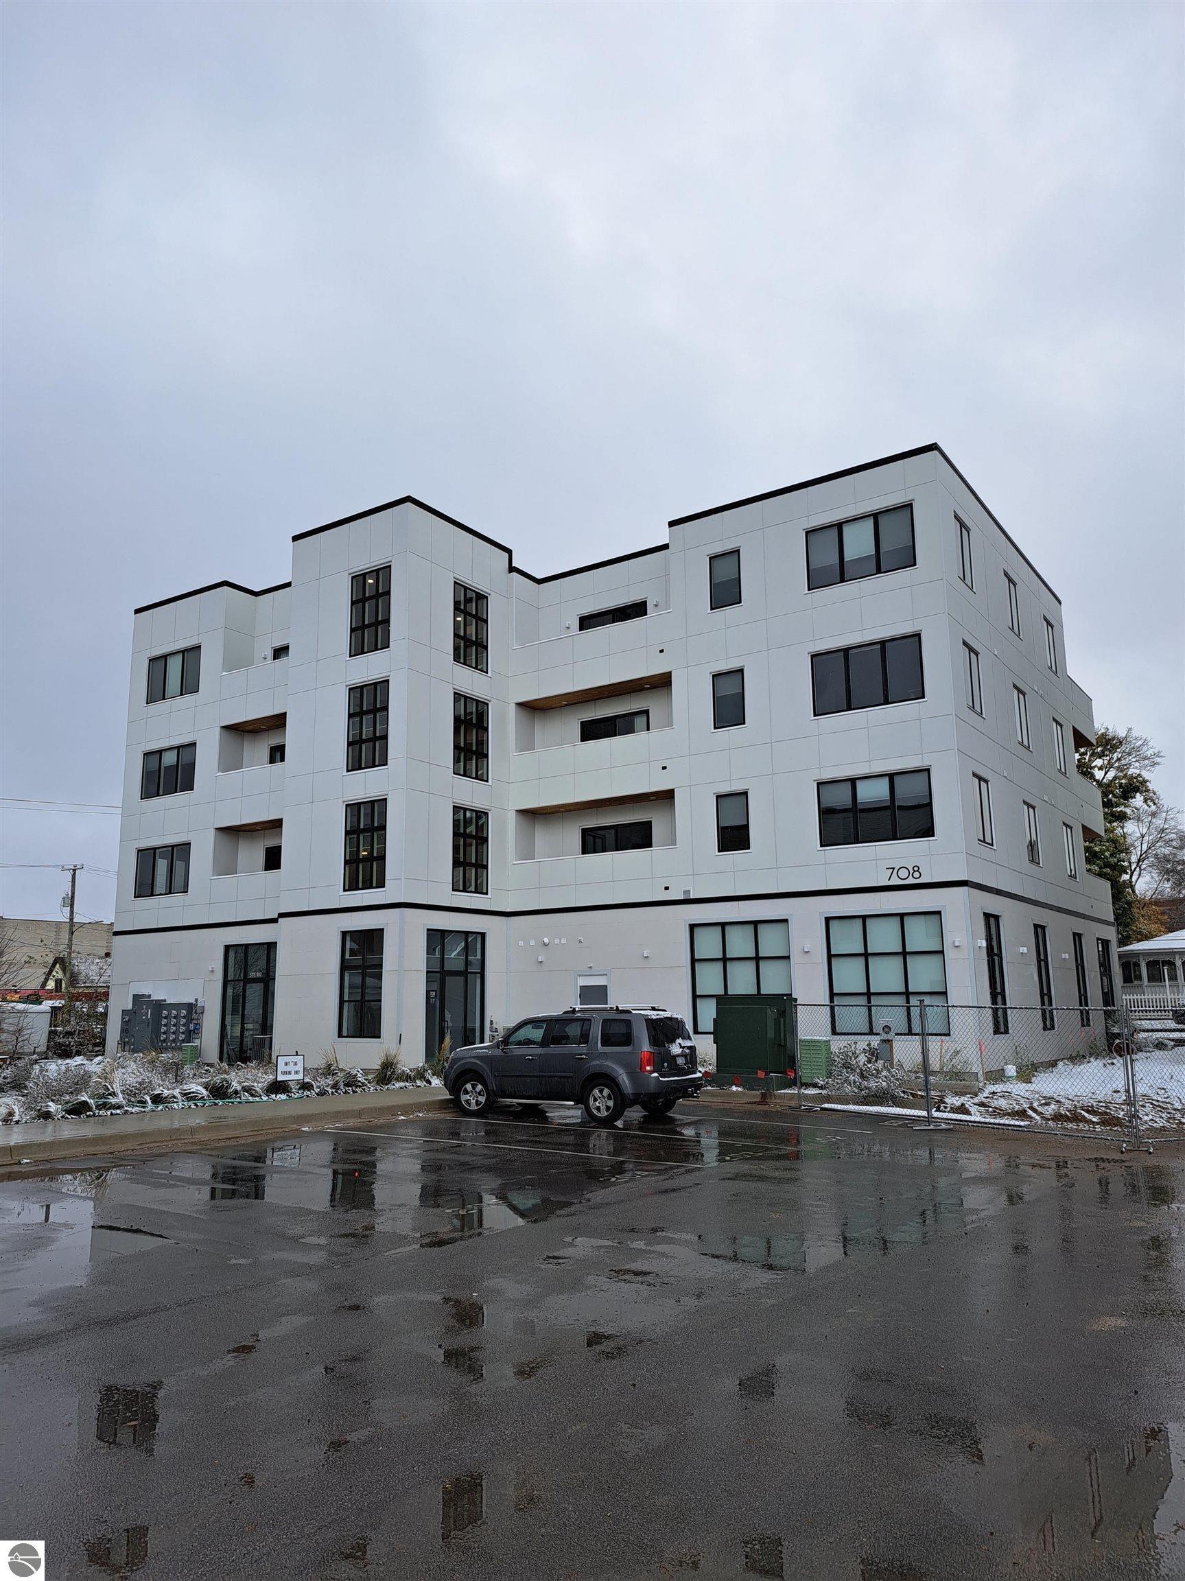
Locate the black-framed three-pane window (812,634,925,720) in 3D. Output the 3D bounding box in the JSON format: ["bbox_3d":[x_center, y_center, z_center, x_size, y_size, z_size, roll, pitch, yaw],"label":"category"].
[{"bbox_3d":[6.432,-2.667,25.663,2.686,1.543,0.150,-8,-13,34],"label":"black-framed three-pane window"}]

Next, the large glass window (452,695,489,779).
[{"bbox_3d":[-3.368,-1.448,30.297,0.150,2.300,1.440,-8,-13,34],"label":"large glass window"}]

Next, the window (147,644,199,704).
[{"bbox_3d":[-14.212,-3.899,37.308,2.931,1.614,0.120,-8,-13,34],"label":"window"}]

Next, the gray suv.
[{"bbox_3d":[-0.486,4.934,19.928,4.850,1.870,2.000,-8,-13,31],"label":"gray suv"}]

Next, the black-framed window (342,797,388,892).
[{"bbox_3d":[-5.924,1.446,28.771,1.516,2.351,0.150,-8,-13,34],"label":"black-framed window"}]

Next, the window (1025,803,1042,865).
[{"bbox_3d":[11.679,1.183,29.201,0.150,1.510,1.250,-8,-13,34],"label":"window"}]

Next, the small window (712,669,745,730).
[{"bbox_3d":[3.542,-2.337,28.260,0.909,1.477,0.150,-8,-13,34],"label":"small window"}]

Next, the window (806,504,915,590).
[{"bbox_3d":[6.415,-5.798,26.251,2.676,1.565,0.150,-8,-13,34],"label":"window"}]

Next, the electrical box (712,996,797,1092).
[{"bbox_3d":[3.488,5.355,23.222,1.400,1.860,1.250,-8,-13,34],"label":"electrical box"}]

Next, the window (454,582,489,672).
[{"bbox_3d":[-3.550,-4.726,32.023,0.120,2.395,1.504,-8,-13,34],"label":"window"}]

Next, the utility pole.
[{"bbox_3d":[-35.562,10.775,73.919,2.200,11.528,0.500,-8,-13,34],"label":"utility pole"}]

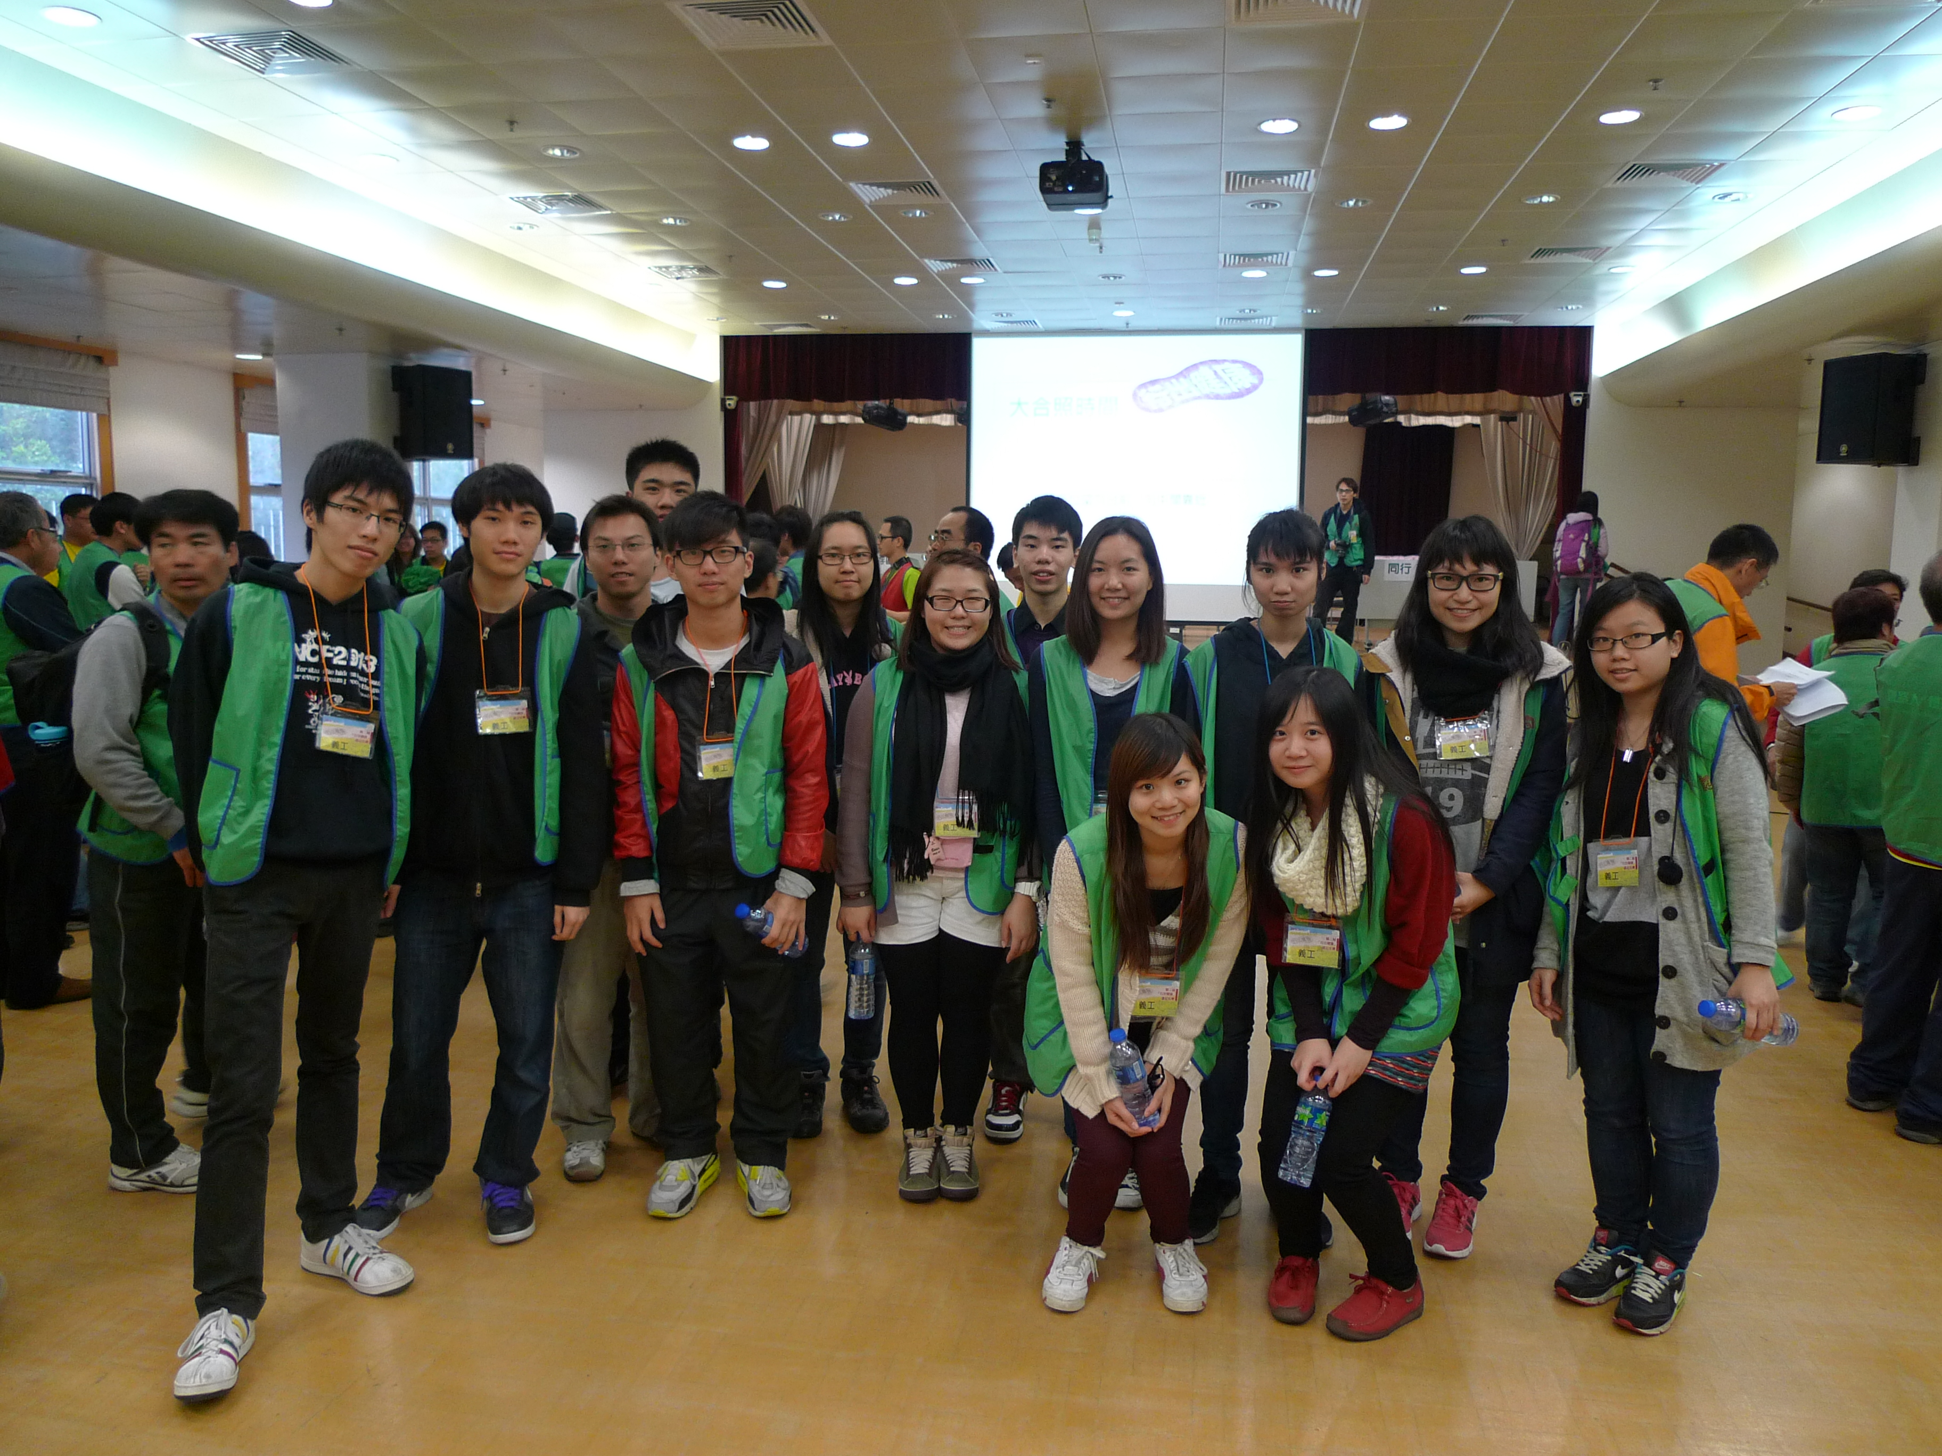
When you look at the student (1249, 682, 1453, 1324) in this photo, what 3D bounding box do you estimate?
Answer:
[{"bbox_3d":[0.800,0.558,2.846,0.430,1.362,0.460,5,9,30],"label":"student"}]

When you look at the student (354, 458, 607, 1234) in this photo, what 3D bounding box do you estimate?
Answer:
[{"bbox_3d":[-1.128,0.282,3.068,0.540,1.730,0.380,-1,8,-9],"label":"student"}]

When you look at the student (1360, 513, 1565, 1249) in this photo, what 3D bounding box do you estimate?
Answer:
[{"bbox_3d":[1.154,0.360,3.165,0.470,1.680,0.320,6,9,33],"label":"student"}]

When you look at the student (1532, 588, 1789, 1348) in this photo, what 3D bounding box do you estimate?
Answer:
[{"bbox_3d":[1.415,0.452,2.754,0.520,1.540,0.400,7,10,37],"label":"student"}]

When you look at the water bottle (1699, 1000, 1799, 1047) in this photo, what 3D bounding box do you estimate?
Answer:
[{"bbox_3d":[1.497,0.568,2.600,0.215,0.064,0.064,16,-4,-16],"label":"water bottle"}]

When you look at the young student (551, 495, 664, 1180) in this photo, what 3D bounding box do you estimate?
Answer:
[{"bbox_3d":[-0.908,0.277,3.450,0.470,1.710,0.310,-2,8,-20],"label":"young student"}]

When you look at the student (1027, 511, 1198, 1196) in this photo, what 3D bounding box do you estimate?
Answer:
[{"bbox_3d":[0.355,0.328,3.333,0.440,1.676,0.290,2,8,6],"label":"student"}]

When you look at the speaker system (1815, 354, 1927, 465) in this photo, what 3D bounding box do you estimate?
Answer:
[{"bbox_3d":[6.390,-2.263,9.584,0.385,0.745,0.466,-2,8,-14],"label":"speaker system"}]

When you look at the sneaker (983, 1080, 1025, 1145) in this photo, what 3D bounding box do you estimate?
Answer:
[{"bbox_3d":[0.098,1.017,3.713,0.107,0.130,0.290,1,8,4],"label":"sneaker"}]

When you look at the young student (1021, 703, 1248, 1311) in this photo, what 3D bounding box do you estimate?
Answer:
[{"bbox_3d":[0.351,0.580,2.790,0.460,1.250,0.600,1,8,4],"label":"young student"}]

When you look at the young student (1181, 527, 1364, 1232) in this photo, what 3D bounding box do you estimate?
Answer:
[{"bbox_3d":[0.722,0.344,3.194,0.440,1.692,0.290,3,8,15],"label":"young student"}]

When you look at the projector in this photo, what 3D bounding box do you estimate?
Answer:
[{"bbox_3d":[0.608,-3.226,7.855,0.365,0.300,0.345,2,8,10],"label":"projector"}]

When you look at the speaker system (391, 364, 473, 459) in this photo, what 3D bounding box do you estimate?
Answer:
[{"bbox_3d":[-4.553,-2.667,11.458,0.385,0.745,0.466,7,10,34],"label":"speaker system"}]

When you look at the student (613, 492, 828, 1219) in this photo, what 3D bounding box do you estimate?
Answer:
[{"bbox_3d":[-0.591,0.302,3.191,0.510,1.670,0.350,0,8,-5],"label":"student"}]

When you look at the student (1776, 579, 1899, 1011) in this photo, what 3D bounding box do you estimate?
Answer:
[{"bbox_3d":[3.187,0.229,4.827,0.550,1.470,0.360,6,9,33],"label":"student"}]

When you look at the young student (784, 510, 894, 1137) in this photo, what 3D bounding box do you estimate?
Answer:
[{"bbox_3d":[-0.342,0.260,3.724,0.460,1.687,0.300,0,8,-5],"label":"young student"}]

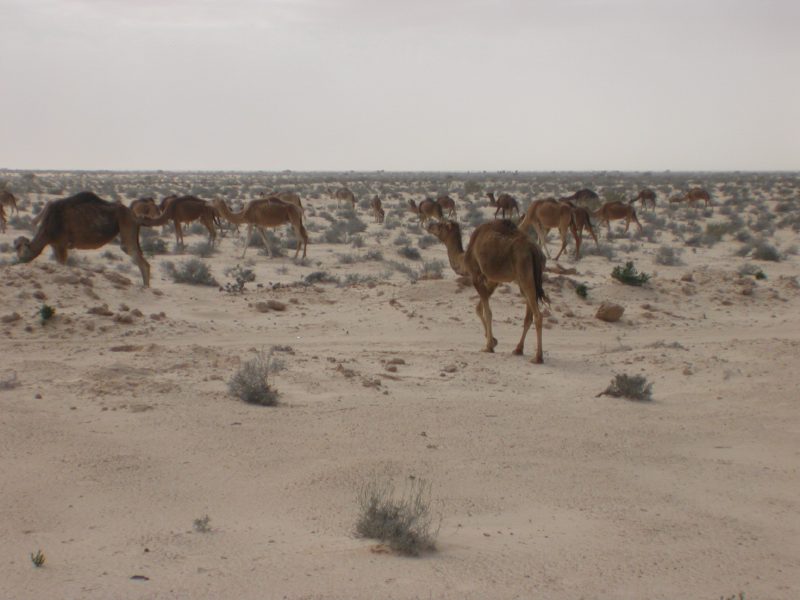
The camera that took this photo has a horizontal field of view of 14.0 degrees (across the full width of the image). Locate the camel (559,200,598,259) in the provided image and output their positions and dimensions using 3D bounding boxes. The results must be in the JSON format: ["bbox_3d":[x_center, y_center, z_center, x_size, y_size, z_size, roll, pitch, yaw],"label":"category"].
[{"bbox_3d":[5.559,-2.293,107.500,2.300,1.930,0.620,2,3,45],"label":"camel"}]

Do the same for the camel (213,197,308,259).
[{"bbox_3d":[-4.409,-2.276,103.000,2.950,1.930,0.750,0,2,-3],"label":"camel"}]

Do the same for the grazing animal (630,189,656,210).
[{"bbox_3d":[21.521,-8.838,288.000,2.300,1.970,0.650,1,2,20],"label":"grazing animal"}]

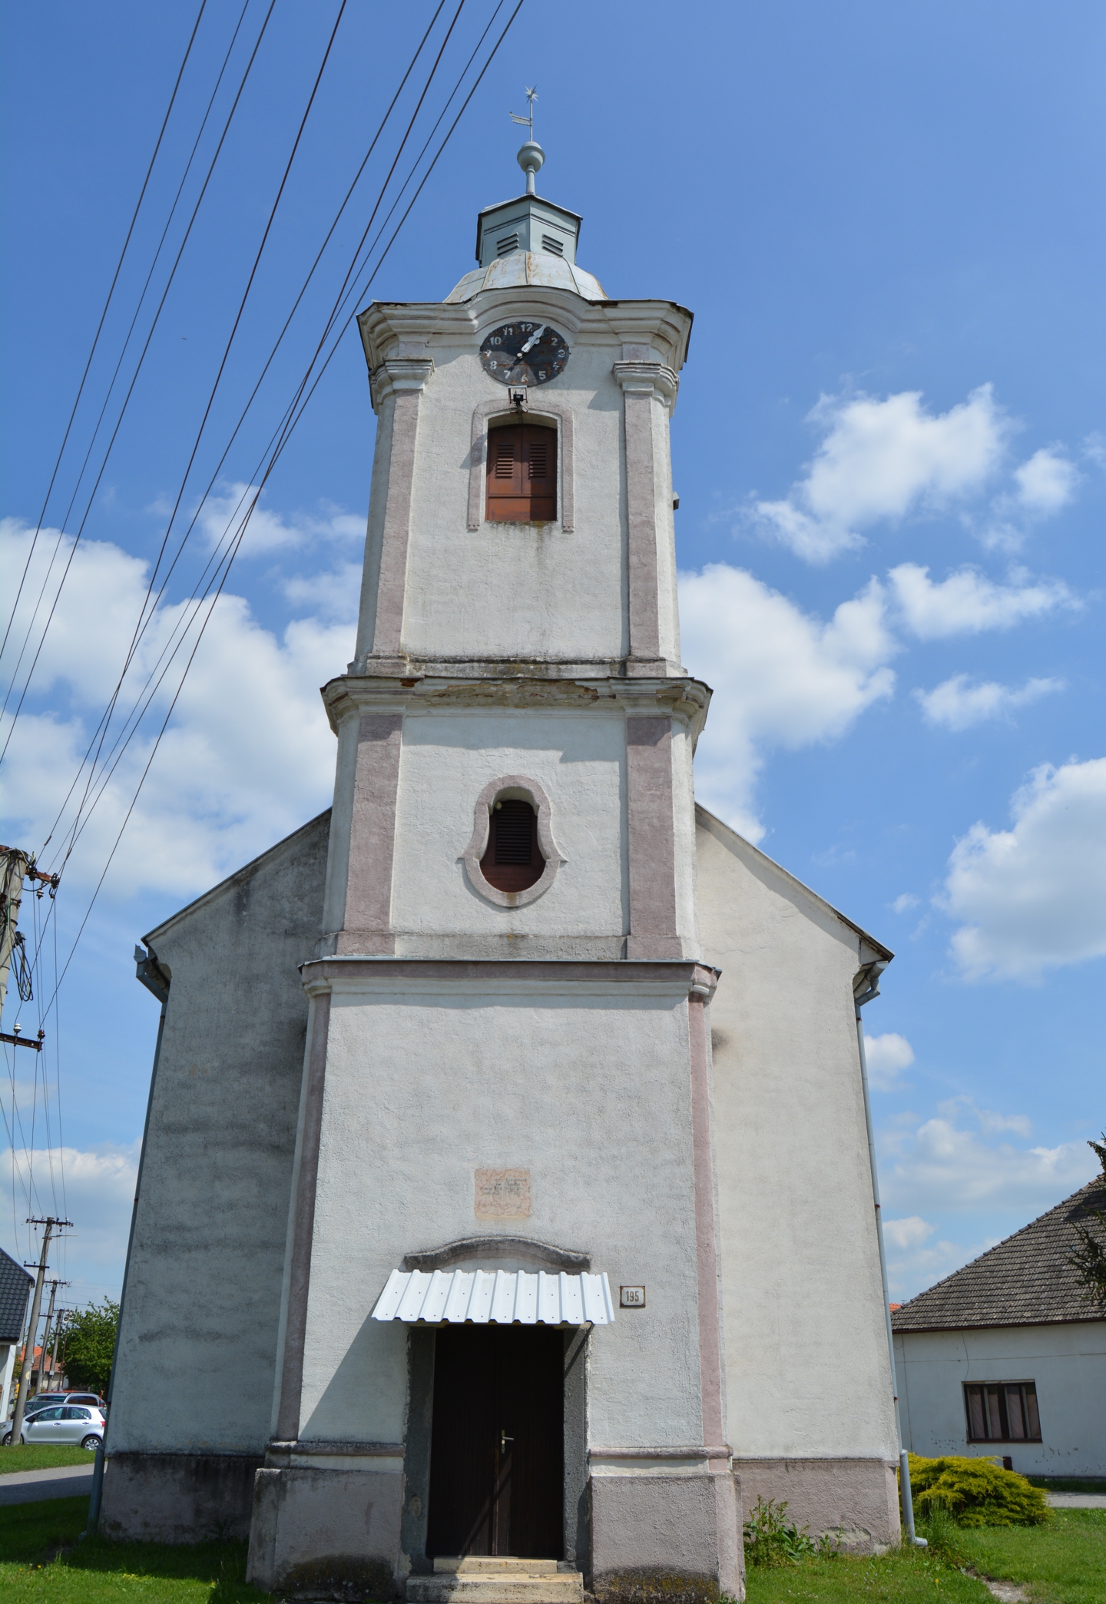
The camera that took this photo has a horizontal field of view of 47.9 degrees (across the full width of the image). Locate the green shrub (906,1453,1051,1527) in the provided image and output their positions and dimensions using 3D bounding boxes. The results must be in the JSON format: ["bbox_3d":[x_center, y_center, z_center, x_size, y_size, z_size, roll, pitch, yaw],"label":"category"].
[{"bbox_3d":[6.597,10.950,19.876,2.600,1.050,2.300,0,-26,0],"label":"green shrub"}]

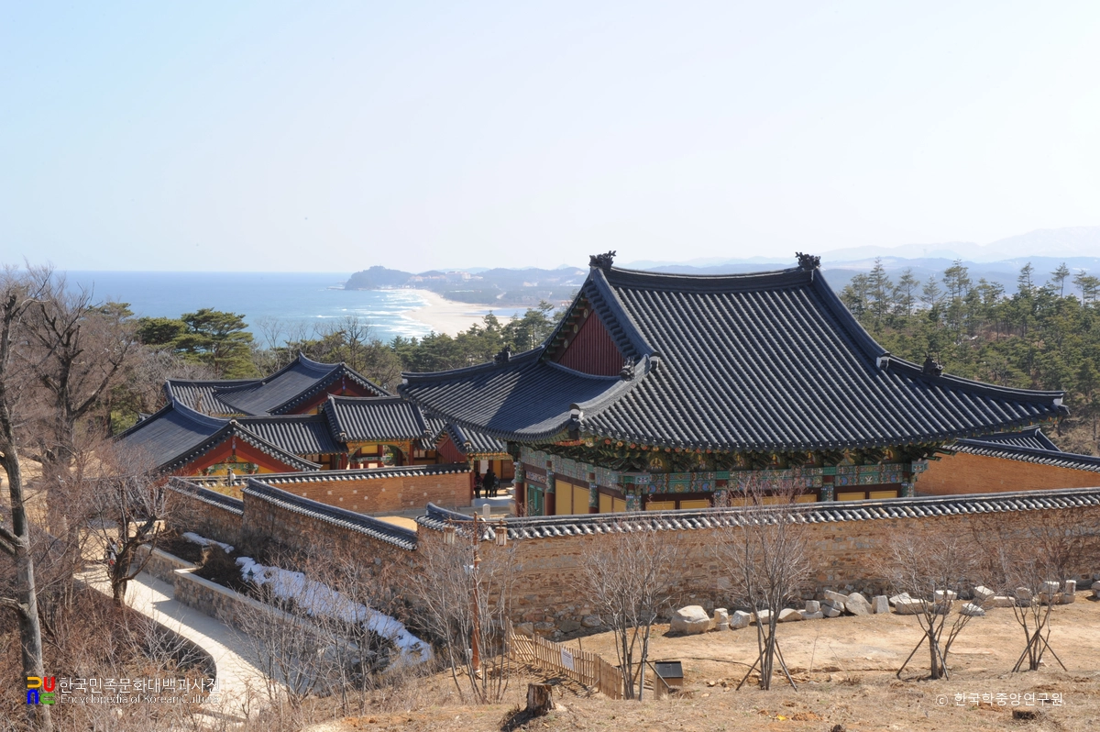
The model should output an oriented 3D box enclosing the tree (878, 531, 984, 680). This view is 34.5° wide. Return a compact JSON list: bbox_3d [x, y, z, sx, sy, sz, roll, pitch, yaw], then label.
[{"bbox_3d":[10.407,6.566,48.500,2.812,4.111,2.812,0,3,0],"label":"tree"}]

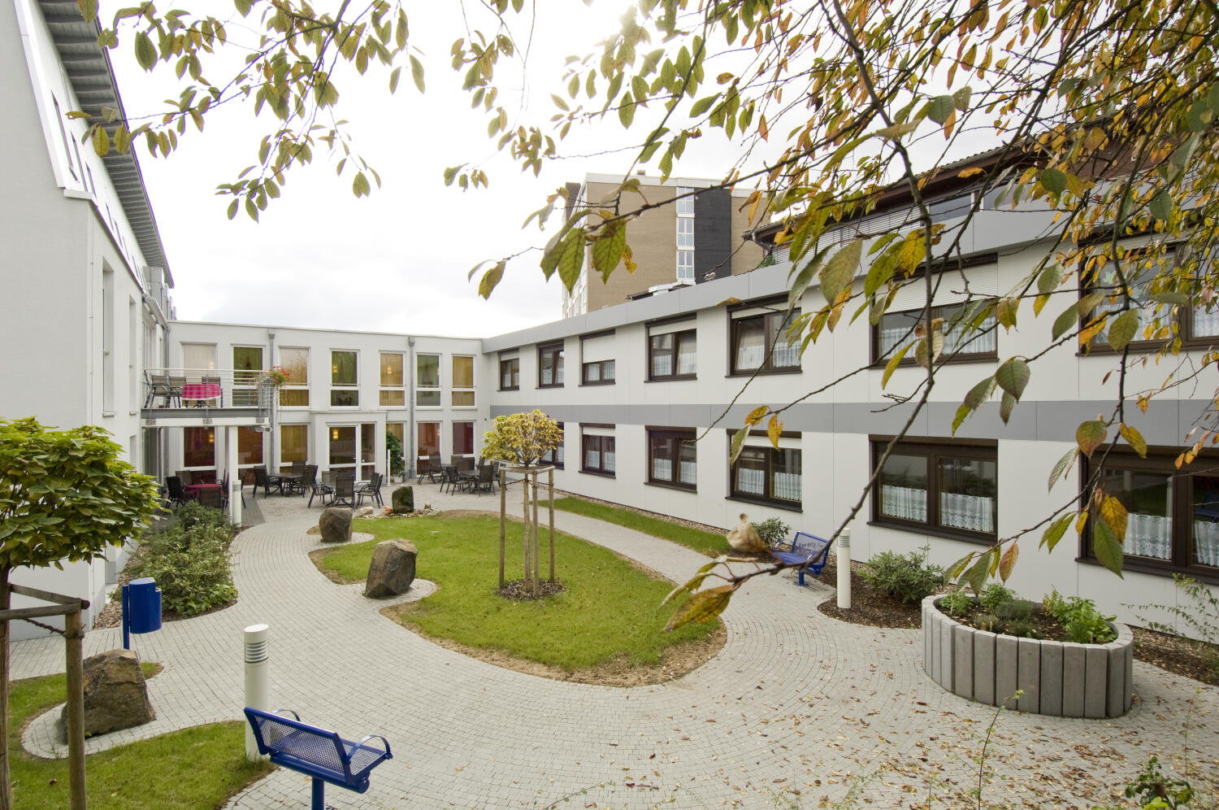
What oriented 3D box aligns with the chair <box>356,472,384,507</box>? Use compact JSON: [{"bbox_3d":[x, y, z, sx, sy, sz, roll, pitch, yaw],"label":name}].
[{"bbox_3d":[-7.070,2.510,17.985,0.680,1.000,0.570,0,0,-7],"label":"chair"}]

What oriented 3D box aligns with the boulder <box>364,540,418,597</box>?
[{"bbox_3d":[-3.692,2.736,10.304,0.560,0.790,0.700,0,0,22],"label":"boulder"}]

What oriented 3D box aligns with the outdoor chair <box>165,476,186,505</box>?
[{"bbox_3d":[-12.400,2.517,17.585,0.570,0.980,0.660,0,0,27],"label":"outdoor chair"}]

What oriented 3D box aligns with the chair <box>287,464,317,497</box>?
[{"bbox_3d":[-10.669,2.668,21.333,0.680,1.020,0.580,0,0,35],"label":"chair"}]

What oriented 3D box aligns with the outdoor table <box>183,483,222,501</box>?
[{"bbox_3d":[-12.220,2.811,18.286,0.930,0.740,0.930,0,0,-34],"label":"outdoor table"}]

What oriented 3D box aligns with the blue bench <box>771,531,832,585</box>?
[{"bbox_3d":[3.291,2.687,10.447,0.540,0.790,0.950,0,0,-16],"label":"blue bench"}]

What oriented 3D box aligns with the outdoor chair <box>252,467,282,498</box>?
[{"bbox_3d":[-11.954,2.674,21.371,0.580,1.020,0.680,0,0,30],"label":"outdoor chair"}]

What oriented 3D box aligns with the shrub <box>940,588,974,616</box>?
[{"bbox_3d":[4.087,2.307,7.127,0.330,0.270,0.320,0,0,30],"label":"shrub"}]

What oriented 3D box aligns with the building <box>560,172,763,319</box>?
[{"bbox_3d":[4.420,-8.113,63.451,16.600,22.800,21.000,0,0,-10],"label":"building"}]

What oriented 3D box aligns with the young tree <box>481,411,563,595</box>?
[{"bbox_3d":[-1.390,1.510,9.791,1.320,2.900,1.300,0,0,0],"label":"young tree"}]

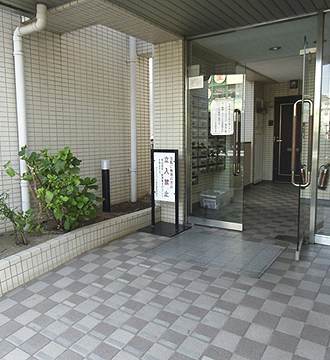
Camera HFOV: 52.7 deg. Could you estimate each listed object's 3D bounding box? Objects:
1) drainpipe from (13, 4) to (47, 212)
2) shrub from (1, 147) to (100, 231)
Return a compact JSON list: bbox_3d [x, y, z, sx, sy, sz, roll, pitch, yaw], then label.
[{"bbox_3d":[-1.329,-0.551,3.384,0.515,2.245,0.100,4,7,34],"label":"drainpipe"},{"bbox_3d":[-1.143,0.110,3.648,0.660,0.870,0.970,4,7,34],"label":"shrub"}]

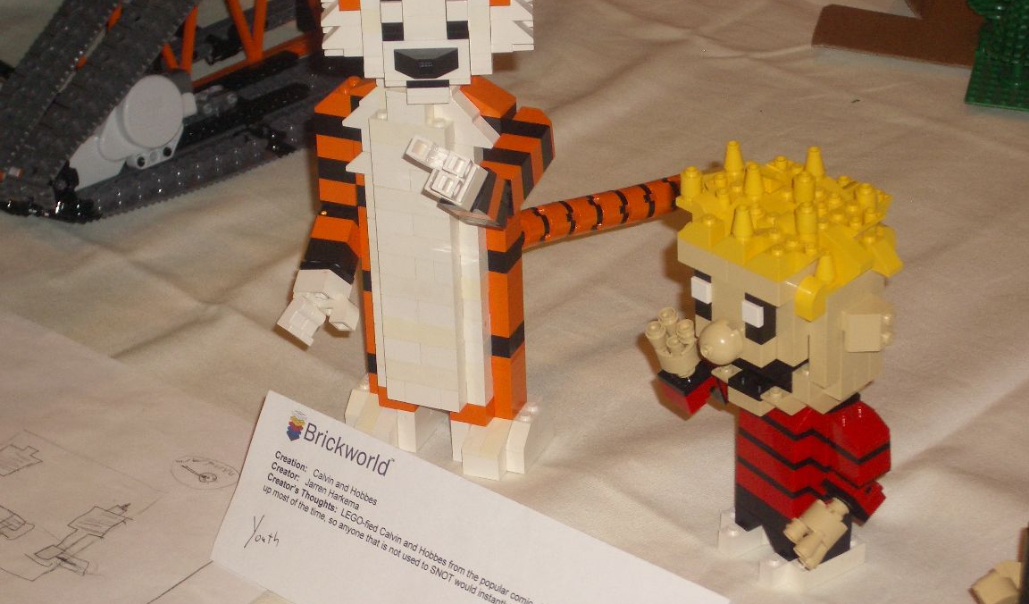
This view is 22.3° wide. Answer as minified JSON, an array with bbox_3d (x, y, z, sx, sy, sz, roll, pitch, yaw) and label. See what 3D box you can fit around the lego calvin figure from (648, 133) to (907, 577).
[{"bbox_3d":[0.098,0.028,0.976,0.077,0.165,0.099,-21,35,-34],"label":"lego calvin figure"}]

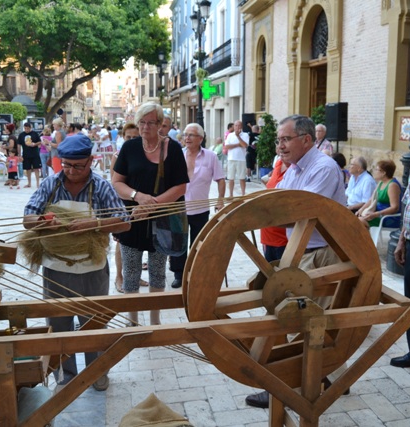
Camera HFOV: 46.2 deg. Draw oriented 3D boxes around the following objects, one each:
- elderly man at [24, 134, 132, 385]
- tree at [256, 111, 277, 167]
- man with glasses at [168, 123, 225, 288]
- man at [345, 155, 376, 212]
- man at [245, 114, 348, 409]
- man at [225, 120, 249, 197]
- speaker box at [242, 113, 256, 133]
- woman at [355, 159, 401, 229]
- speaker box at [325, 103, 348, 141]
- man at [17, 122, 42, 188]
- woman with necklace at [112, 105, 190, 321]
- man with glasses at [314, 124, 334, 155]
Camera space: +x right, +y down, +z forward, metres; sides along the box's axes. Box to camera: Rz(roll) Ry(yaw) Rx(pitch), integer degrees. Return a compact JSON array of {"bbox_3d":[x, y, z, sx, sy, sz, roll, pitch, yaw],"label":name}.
[{"bbox_3d":[-0.741,0.307,2.835,0.580,1.543,0.460,-1,10,-7],"label":"elderly man"},{"bbox_3d":[1.775,-2.075,13.854,0.620,1.590,0.620,1,11,7],"label":"tree"},{"bbox_3d":[-0.084,-0.068,4.749,0.520,1.626,0.360,5,11,26],"label":"man with glasses"},{"bbox_3d":[1.953,-0.126,6.271,0.800,1.218,0.550,-6,12,-31],"label":"man"},{"bbox_3d":[0.539,0.278,2.889,0.520,1.700,0.490,-3,11,-15],"label":"man"},{"bbox_3d":[0.680,-1.020,9.850,0.500,1.720,0.360,1,10,5],"label":"man"},{"bbox_3d":[1.334,-2.670,14.558,0.430,0.680,0.400,6,11,29],"label":"speaker box"},{"bbox_3d":[2.075,-0.017,5.743,0.640,1.240,0.490,-2,11,-13],"label":"woman"},{"bbox_3d":[2.354,-1.647,8.594,0.340,0.685,0.380,-6,12,-31],"label":"speaker box"},{"bbox_3d":[-4.646,-1.551,12.781,0.580,1.690,0.360,-1,11,-3],"label":"man"},{"bbox_3d":[-0.417,0.054,3.670,0.540,1.755,0.420,0,10,0],"label":"woman with necklace"},{"bbox_3d":[1.919,-0.628,7.909,0.500,1.648,0.340,6,11,29],"label":"man with glasses"}]

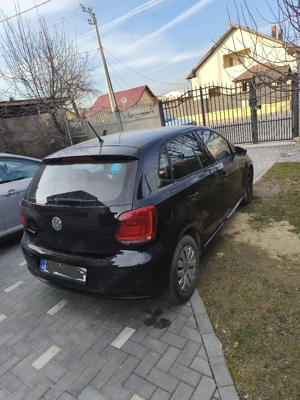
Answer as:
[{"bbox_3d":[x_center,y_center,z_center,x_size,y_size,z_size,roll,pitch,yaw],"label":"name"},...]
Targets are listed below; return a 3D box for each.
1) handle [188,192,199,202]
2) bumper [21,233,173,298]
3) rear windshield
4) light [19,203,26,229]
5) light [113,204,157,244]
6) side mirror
[{"bbox_3d":[0.401,-0.031,2.354,0.055,0.050,0.190,2,20,32],"label":"handle"},{"bbox_3d":[-0.615,0.529,2.288,1.630,0.470,0.410,2,20,32],"label":"bumper"},{"bbox_3d":[-0.649,-0.127,2.196,1.270,0.438,0.128,2,-17,32],"label":"rear windshield"},{"bbox_3d":[-1.200,0.147,2.557,0.300,0.250,0.210,2,20,32],"label":"light"},{"bbox_3d":[-0.097,0.186,1.869,0.300,0.250,0.210,2,20,32],"label":"light"},{"bbox_3d":[1.228,-0.654,3.561,0.180,0.135,0.120,2,20,32],"label":"side mirror"}]

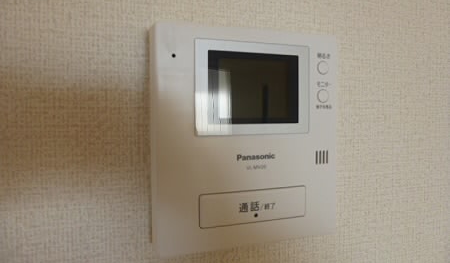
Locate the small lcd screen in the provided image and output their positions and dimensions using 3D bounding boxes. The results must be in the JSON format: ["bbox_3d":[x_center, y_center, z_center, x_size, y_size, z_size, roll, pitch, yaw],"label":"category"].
[{"bbox_3d":[0.023,-0.034,0.255,0.076,0.055,0.005,-1,3,-18],"label":"small lcd screen"}]

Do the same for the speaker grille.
[{"bbox_3d":[0.081,0.022,0.275,0.013,0.011,0.003,-1,3,-18],"label":"speaker grille"}]

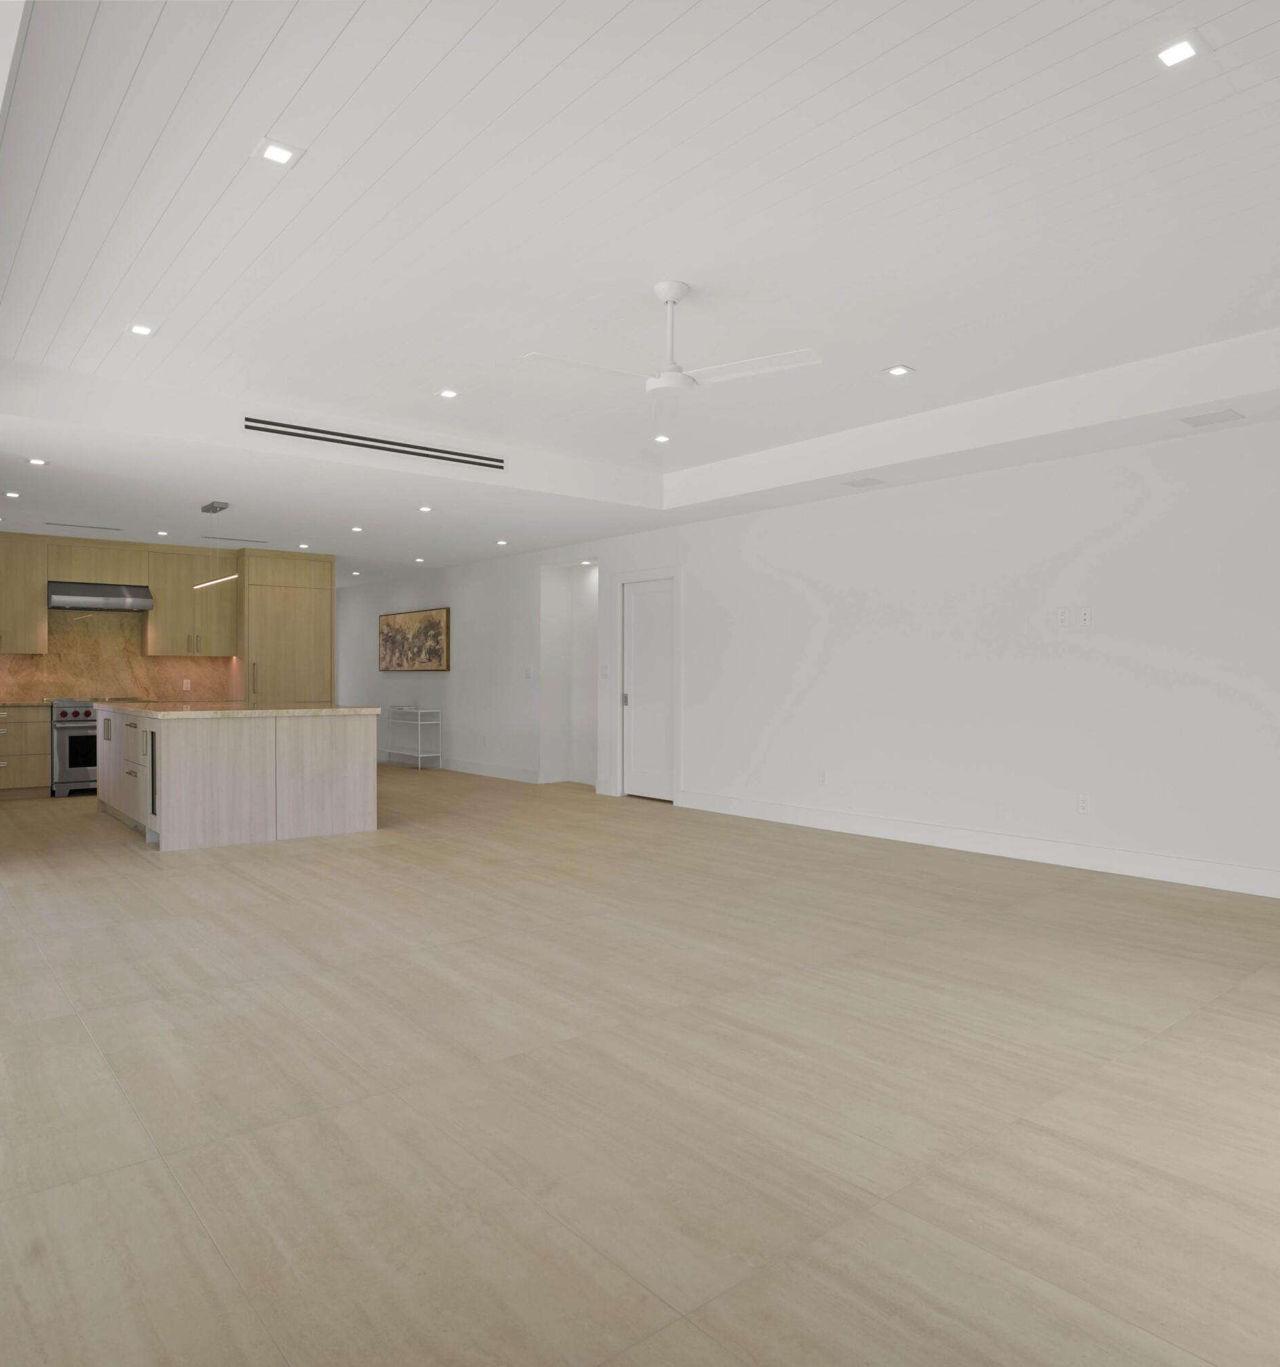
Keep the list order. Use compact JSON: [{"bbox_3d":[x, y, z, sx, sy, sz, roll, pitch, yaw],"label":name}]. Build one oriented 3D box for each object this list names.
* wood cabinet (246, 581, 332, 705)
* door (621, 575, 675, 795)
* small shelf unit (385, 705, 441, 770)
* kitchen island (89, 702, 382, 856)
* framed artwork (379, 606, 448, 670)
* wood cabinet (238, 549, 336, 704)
[{"bbox_3d":[-4.024,-0.013,10.248,0.900,2.060,0.680,0,1,-40],"label":"wood cabinet"},{"bbox_3d":[0.066,0.067,8.430,0.045,2.030,0.700,0,1,-41],"label":"door"},{"bbox_3d":[-2.869,0.680,11.481,0.320,0.750,1.000,0,1,-41],"label":"small shelf unit"},{"bbox_3d":[-3.321,0.635,7.360,1.500,0.920,2.380,0,1,-40],"label":"kitchen island"},{"bbox_3d":[-2.909,-0.537,11.640,0.050,0.775,1.812,0,1,-41],"label":"framed artwork"},{"bbox_3d":[-4.040,-0.174,10.258,0.950,2.480,0.720,0,1,-40],"label":"wood cabinet"}]

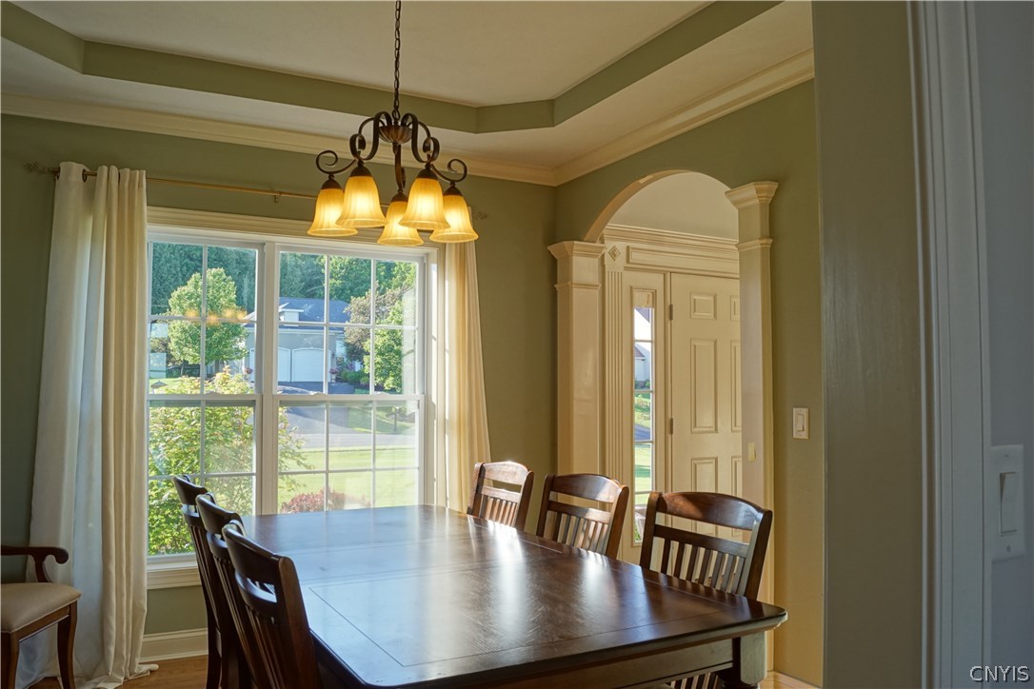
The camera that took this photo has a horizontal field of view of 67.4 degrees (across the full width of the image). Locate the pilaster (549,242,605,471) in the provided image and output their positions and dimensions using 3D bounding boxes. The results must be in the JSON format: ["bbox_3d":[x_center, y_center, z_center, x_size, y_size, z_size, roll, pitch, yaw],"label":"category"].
[{"bbox_3d":[0.351,0.474,4.601,0.261,2.163,0.246,2,-3,-28],"label":"pilaster"}]

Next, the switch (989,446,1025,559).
[{"bbox_3d":[0.507,0.163,0.800,0.070,0.118,0.012,2,-3,-28],"label":"switch"}]

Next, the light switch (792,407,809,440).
[{"bbox_3d":[1.131,0.315,3.090,0.012,0.120,0.074,2,-3,-28],"label":"light switch"}]

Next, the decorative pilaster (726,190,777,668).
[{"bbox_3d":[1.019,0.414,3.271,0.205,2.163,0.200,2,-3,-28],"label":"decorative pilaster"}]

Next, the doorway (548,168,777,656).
[{"bbox_3d":[0.699,0.338,3.967,0.267,2.378,1.722,2,-3,-28],"label":"doorway"}]

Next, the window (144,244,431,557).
[{"bbox_3d":[-1.286,0.255,4.027,1.712,1.619,0.092,2,-3,-28],"label":"window"}]

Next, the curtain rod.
[{"bbox_3d":[-1.188,-0.767,4.003,2.286,0.082,0.102,2,-3,-28],"label":"curtain rod"}]

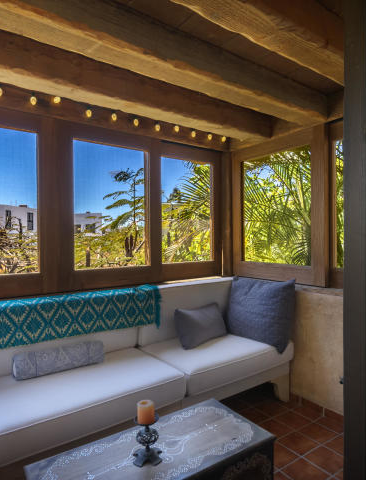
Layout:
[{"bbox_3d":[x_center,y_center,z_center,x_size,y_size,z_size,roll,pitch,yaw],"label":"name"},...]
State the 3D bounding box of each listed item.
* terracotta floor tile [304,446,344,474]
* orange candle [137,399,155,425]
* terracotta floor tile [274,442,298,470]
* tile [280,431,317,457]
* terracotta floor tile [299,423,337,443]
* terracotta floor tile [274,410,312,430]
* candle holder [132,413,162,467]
[{"bbox_3d":[0.872,1.343,1.944,0.194,0.012,0.194,0,0,-34],"label":"terracotta floor tile"},{"bbox_3d":[-0.150,0.719,1.335,0.072,0.070,0.072,0,0,0],"label":"orange candle"},{"bbox_3d":[0.593,1.345,2.000,0.194,0.012,0.194,0,0,-34],"label":"terracotta floor tile"},{"bbox_3d":[0.760,1.344,2.111,0.194,0.012,0.194,0,0,-34],"label":"tile"},{"bbox_3d":[0.928,1.343,2.223,0.194,0.012,0.194,0,0,-34],"label":"terracotta floor tile"},{"bbox_3d":[0.816,1.344,2.390,0.194,0.012,0.194,0,0,-34],"label":"terracotta floor tile"},{"bbox_3d":[-0.149,0.831,1.334,0.104,0.170,0.104,0,0,0],"label":"candle holder"}]

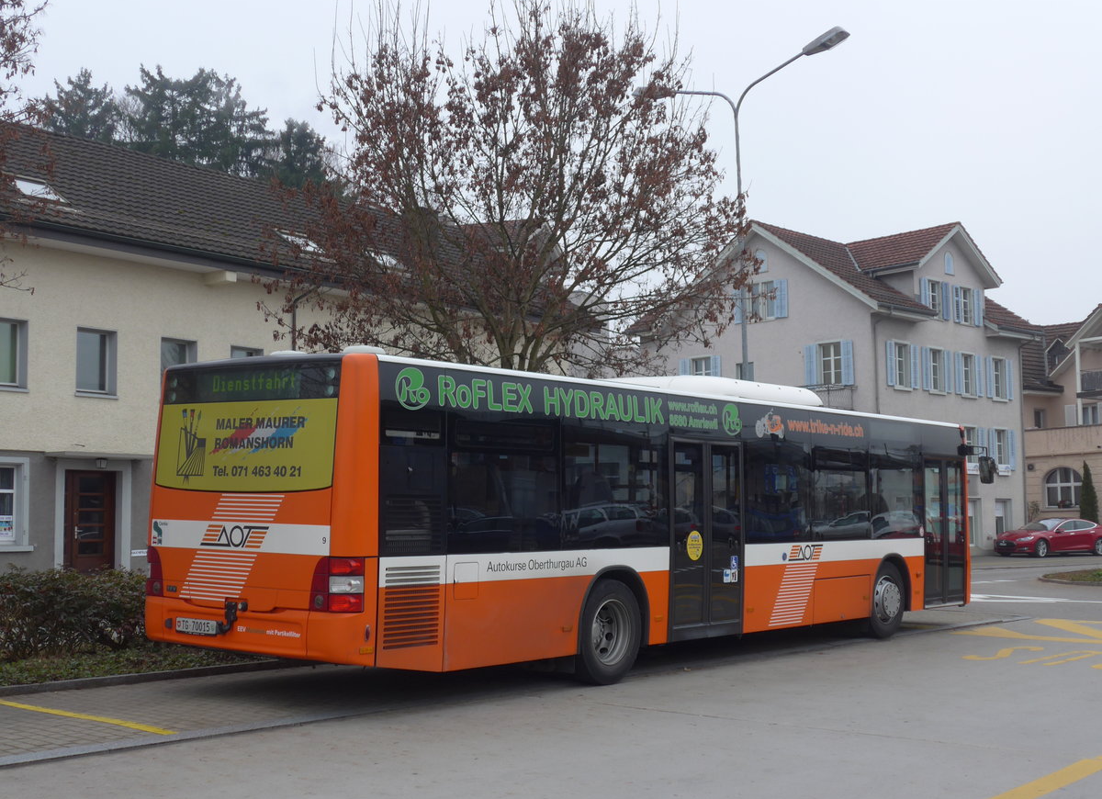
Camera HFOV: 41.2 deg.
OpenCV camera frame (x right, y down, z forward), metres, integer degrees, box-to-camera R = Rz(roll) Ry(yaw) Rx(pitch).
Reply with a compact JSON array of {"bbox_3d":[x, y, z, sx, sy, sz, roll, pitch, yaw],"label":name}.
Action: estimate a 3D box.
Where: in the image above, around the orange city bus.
[{"bbox_3d":[1.212,1.294,16.405,2.530,3.050,12.050,-3,-5,38],"label":"orange city bus"}]

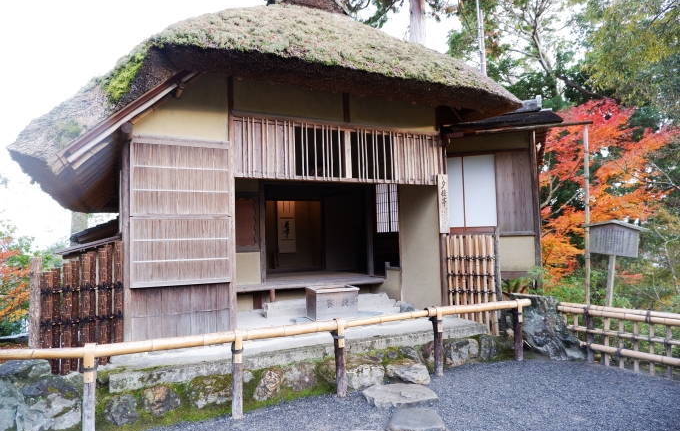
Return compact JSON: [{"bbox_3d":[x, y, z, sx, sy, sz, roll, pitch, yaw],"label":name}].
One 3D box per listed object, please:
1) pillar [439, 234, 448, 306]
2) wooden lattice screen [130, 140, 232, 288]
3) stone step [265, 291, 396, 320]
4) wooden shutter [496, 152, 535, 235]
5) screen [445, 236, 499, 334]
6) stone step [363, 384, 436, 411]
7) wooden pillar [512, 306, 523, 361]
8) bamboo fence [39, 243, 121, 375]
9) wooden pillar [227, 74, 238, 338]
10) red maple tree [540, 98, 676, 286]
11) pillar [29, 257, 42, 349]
[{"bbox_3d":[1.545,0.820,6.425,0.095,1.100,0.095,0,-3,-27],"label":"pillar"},{"bbox_3d":[-1.725,-0.022,4.829,1.060,1.600,0.060,0,-3,-27],"label":"wooden lattice screen"},{"bbox_3d":[-0.123,1.301,6.411,1.930,0.210,0.420,0,-3,-27],"label":"stone step"},{"bbox_3d":[2.684,-0.355,6.700,0.560,1.240,0.050,-2,-3,12],"label":"wooden shutter"},{"bbox_3d":[1.796,0.946,5.901,0.622,1.367,0.090,-1,-1,15],"label":"screen"},{"bbox_3d":[0.524,1.662,3.999,0.630,0.100,0.490,-1,-3,-8],"label":"stone step"},{"bbox_3d":[2.099,1.375,5.141,0.090,0.680,0.090,0,-3,-27],"label":"wooden pillar"},{"bbox_3d":[-2.578,0.900,4.362,0.760,1.280,0.080,0,-3,-27],"label":"bamboo fence"},{"bbox_3d":[-1.268,-0.147,5.111,0.100,3.050,0.100,0,-3,-27],"label":"wooden pillar"},{"bbox_3d":[5.908,-0.424,9.700,3.000,4.300,2.800,-2,-3,0],"label":"red maple tree"},{"bbox_3d":[-2.936,0.897,4.184,0.110,1.000,0.110,0,-3,-27],"label":"pillar"}]

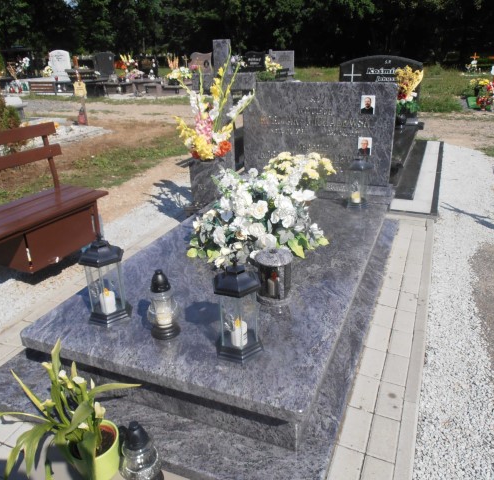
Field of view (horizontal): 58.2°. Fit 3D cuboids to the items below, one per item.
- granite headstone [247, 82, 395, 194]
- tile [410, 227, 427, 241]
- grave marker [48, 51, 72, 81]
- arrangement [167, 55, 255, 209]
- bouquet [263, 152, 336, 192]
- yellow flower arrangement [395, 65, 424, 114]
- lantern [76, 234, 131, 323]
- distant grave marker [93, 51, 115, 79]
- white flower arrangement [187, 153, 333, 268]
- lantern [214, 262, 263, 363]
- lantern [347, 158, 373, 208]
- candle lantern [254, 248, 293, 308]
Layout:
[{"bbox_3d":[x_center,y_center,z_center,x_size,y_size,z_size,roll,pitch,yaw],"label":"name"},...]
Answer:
[{"bbox_3d":[0.550,-0.868,3.574,1.210,0.760,0.090,9,26,21],"label":"granite headstone"},{"bbox_3d":[1.276,-0.011,3.296,0.100,0.055,0.195,9,26,21],"label":"tile"},{"bbox_3d":[-5.709,-5.313,13.510,0.760,0.850,0.120,7,25,17],"label":"grave marker"},{"bbox_3d":[-0.251,-0.840,3.554,0.680,1.170,0.440,9,26,21],"label":"arrangement"},{"bbox_3d":[0.385,-0.433,3.180,0.480,0.380,0.400,9,26,21],"label":"bouquet"},{"bbox_3d":[1.895,-1.761,5.191,0.300,0.560,0.260,9,26,21],"label":"yellow flower arrangement"},{"bbox_3d":[-0.614,0.154,1.934,0.210,0.395,0.185,9,26,21],"label":"lantern"},{"bbox_3d":[-4.093,-5.027,12.746,0.660,0.740,0.120,7,25,17],"label":"distant grave marker"},{"bbox_3d":[0.107,-0.159,2.503,0.720,0.480,0.500,9,26,21],"label":"white flower arrangement"},{"bbox_3d":[-0.033,0.247,1.703,0.210,0.396,0.185,9,26,21],"label":"lantern"},{"bbox_3d":[0.835,-0.426,3.224,0.200,0.359,0.190,9,26,21],"label":"lantern"},{"bbox_3d":[0.132,0.171,2.074,0.165,0.227,0.165,9,26,21],"label":"candle lantern"}]

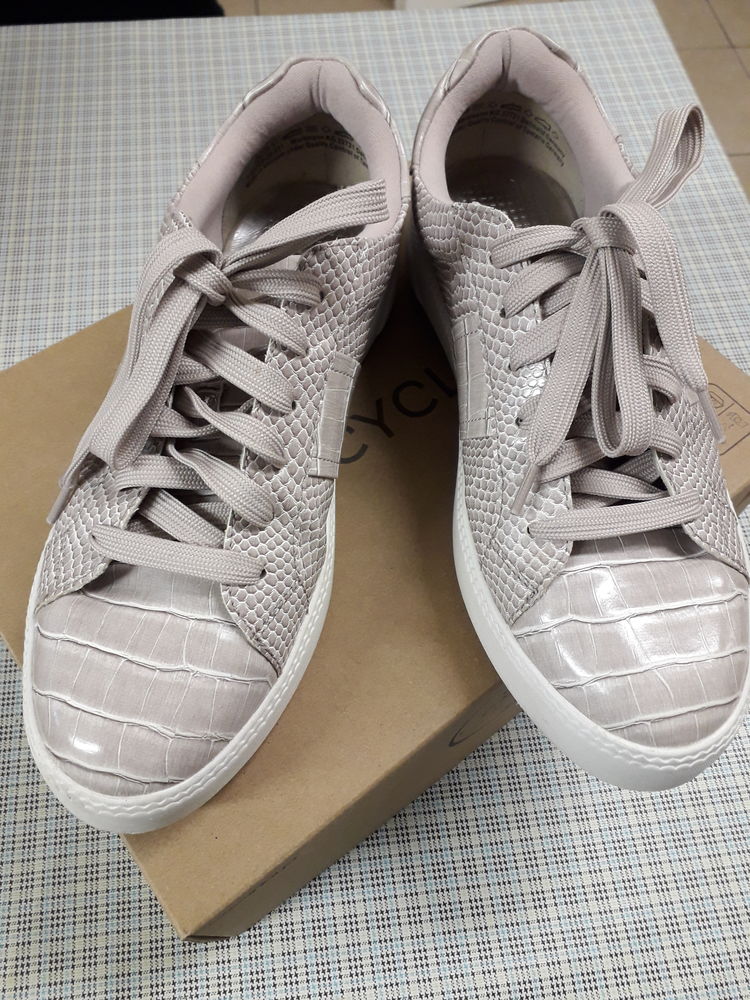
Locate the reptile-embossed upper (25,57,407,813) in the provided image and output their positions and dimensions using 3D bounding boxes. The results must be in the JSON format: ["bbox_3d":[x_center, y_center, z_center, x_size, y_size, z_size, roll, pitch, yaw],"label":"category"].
[{"bbox_3d":[-0.055,-0.034,0.279,0.103,0.096,0.281,11,63,3],"label":"reptile-embossed upper"}]

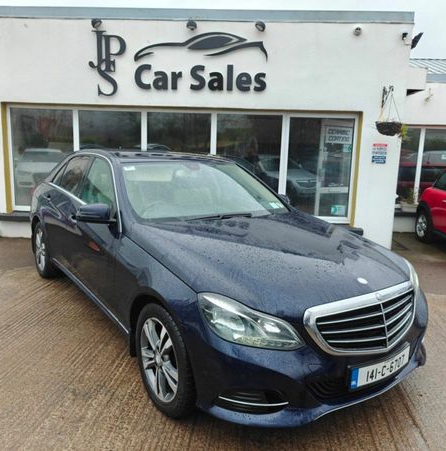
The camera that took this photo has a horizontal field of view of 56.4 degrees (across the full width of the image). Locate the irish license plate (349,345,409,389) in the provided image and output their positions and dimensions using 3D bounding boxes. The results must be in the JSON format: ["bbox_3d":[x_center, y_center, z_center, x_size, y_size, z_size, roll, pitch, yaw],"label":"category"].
[{"bbox_3d":[0.846,0.740,2.211,0.520,0.115,0.020,-5,12,-35],"label":"irish license plate"}]

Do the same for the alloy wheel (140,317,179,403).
[{"bbox_3d":[-0.298,0.742,2.379,0.200,0.470,0.470,-5,12,-35],"label":"alloy wheel"}]

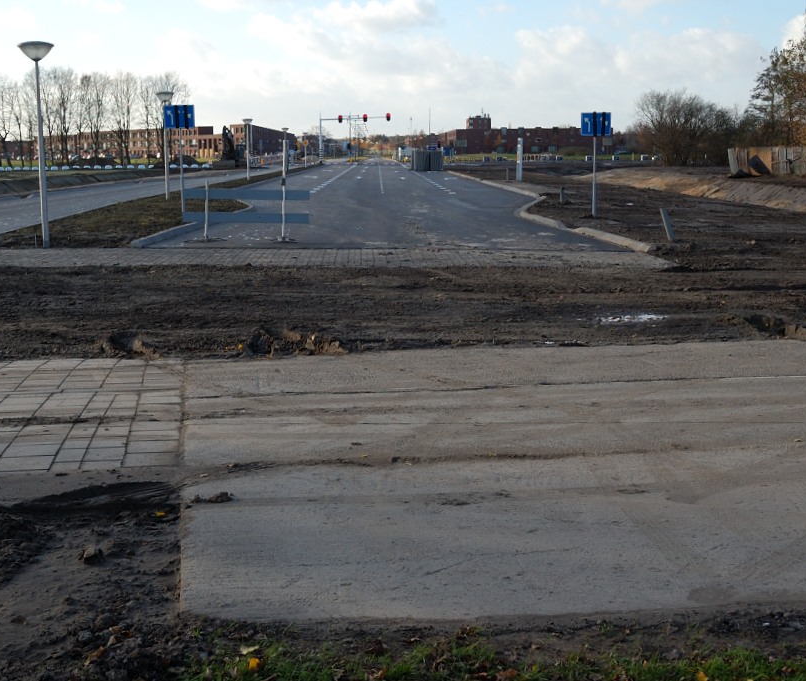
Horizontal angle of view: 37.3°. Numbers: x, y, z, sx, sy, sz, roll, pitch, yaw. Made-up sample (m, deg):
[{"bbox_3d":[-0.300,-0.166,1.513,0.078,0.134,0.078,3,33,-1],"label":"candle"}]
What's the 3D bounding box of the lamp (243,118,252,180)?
[{"bbox_3d":[-9.772,-12.038,75.382,0.690,3.860,0.690,0,9,0],"label":"lamp"}]

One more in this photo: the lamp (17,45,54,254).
[{"bbox_3d":[-6.846,-3.682,22.611,0.690,3.860,0.690,0,9,0],"label":"lamp"}]

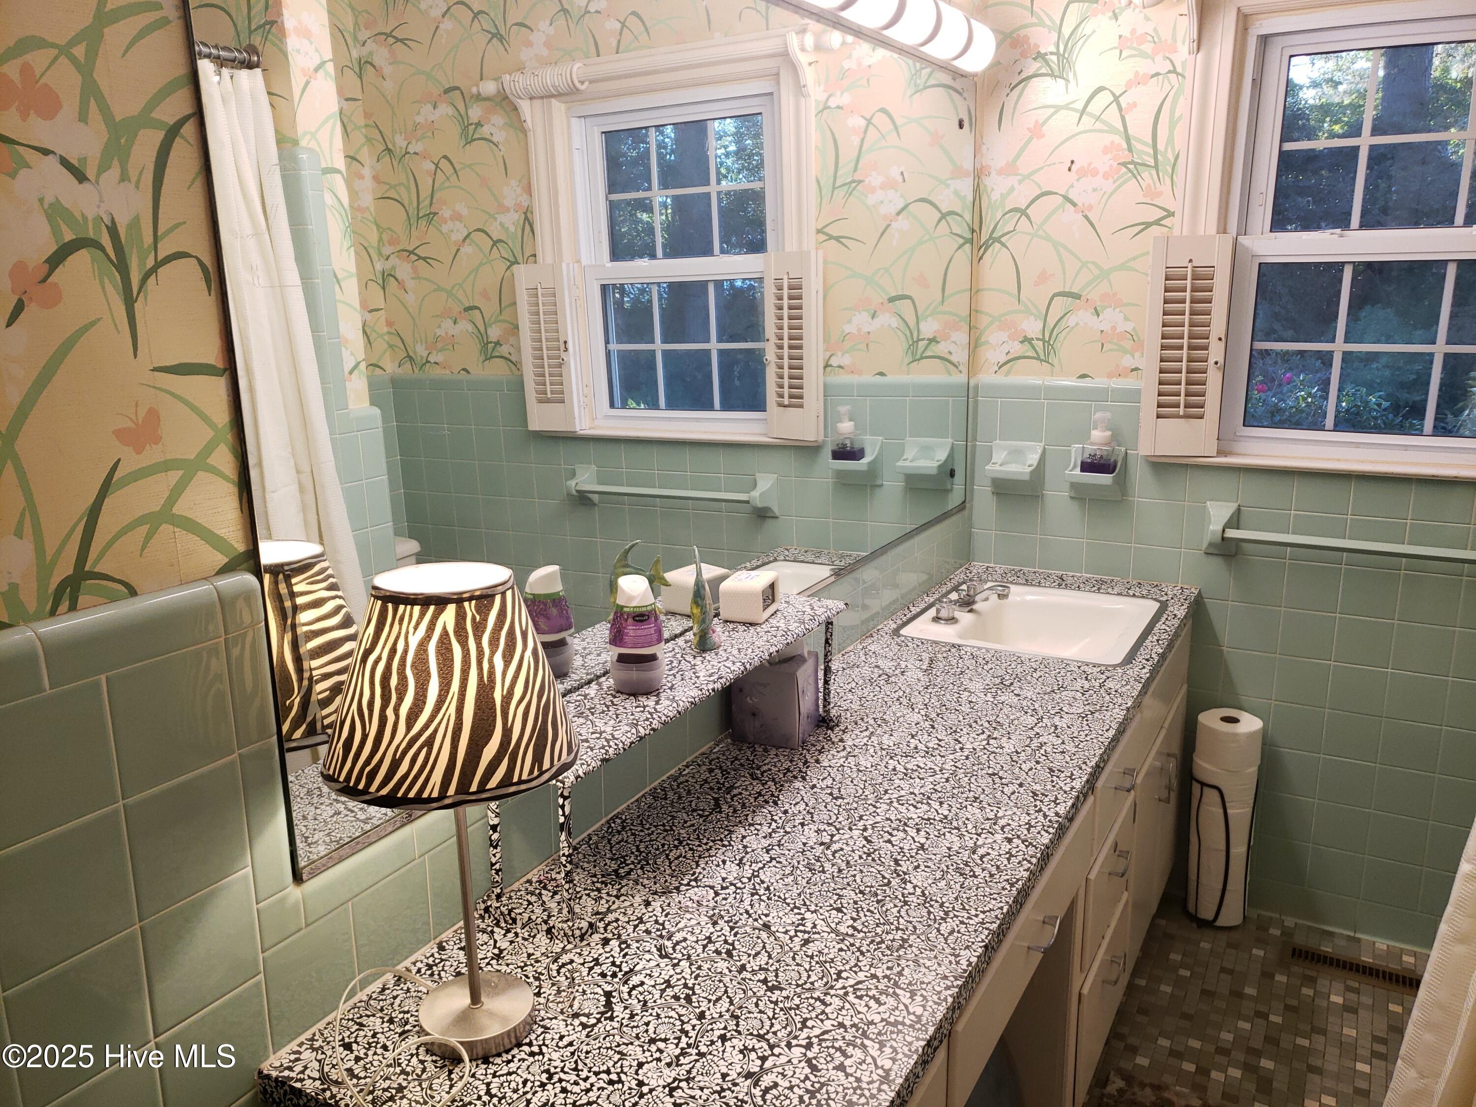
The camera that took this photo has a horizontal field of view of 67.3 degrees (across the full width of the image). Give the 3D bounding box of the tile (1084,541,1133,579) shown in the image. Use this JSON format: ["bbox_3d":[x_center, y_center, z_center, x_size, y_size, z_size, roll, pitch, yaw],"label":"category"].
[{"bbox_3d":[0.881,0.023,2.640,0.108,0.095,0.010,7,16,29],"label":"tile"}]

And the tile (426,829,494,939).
[{"bbox_3d":[-0.318,0.372,1.278,0.010,0.103,0.106,7,15,29],"label":"tile"}]

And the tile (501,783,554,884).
[{"bbox_3d":[-0.265,0.350,1.367,0.010,0.103,0.106,7,15,29],"label":"tile"}]

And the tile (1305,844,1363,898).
[{"bbox_3d":[1.368,0.725,2.533,0.108,0.108,0.010,7,16,29],"label":"tile"}]

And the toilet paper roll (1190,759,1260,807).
[{"bbox_3d":[1.112,0.519,2.533,0.134,0.098,0.134,7,16,29],"label":"toilet paper roll"}]

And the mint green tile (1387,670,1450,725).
[{"bbox_3d":[1.470,0.312,2.400,0.109,0.109,0.010,7,15,28],"label":"mint green tile"}]

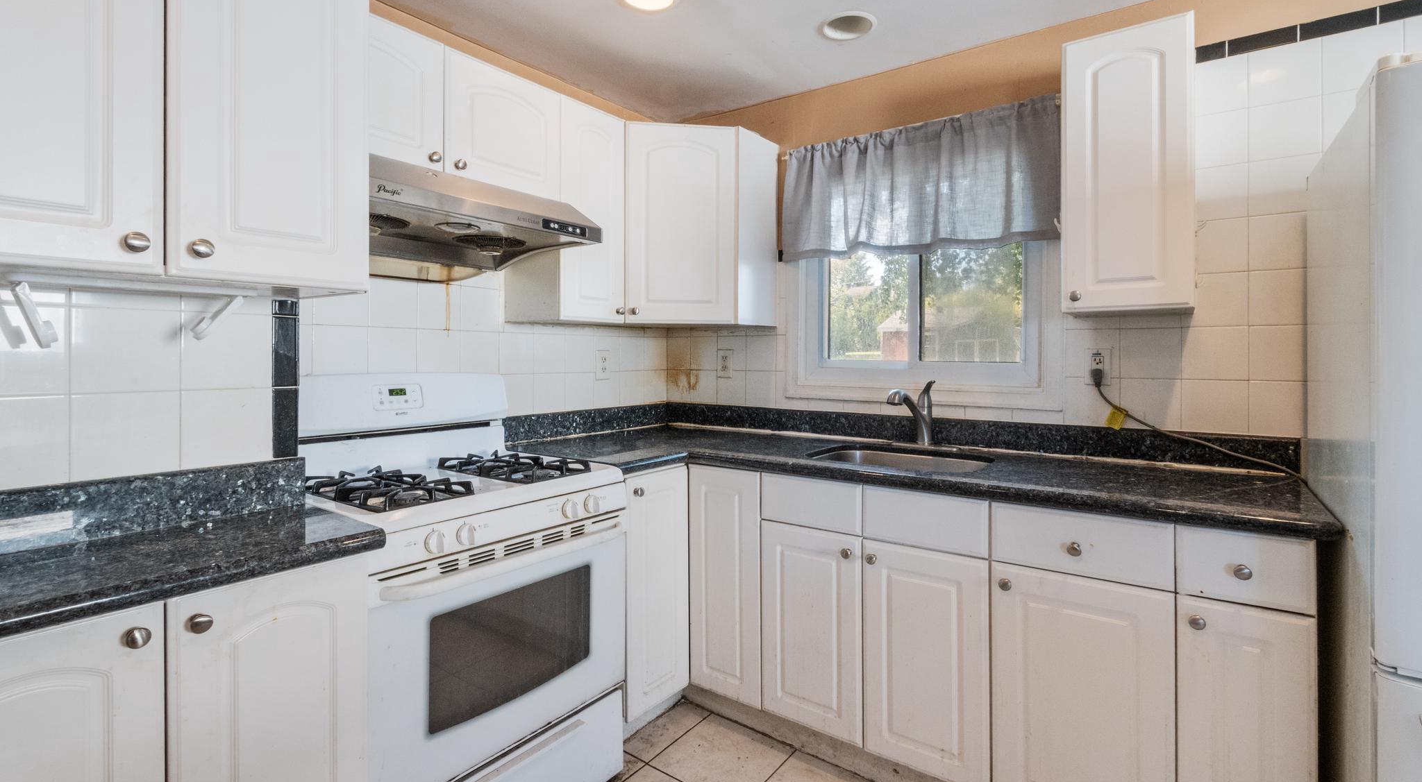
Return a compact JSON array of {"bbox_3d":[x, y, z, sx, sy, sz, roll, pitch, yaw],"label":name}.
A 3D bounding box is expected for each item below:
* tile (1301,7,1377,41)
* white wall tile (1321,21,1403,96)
[{"bbox_3d":[1.655,-0.966,1.565,0.149,0.048,0.009,2,3,36],"label":"tile"},{"bbox_3d":[1.691,-0.867,1.540,0.152,0.152,0.009,2,3,36],"label":"white wall tile"}]

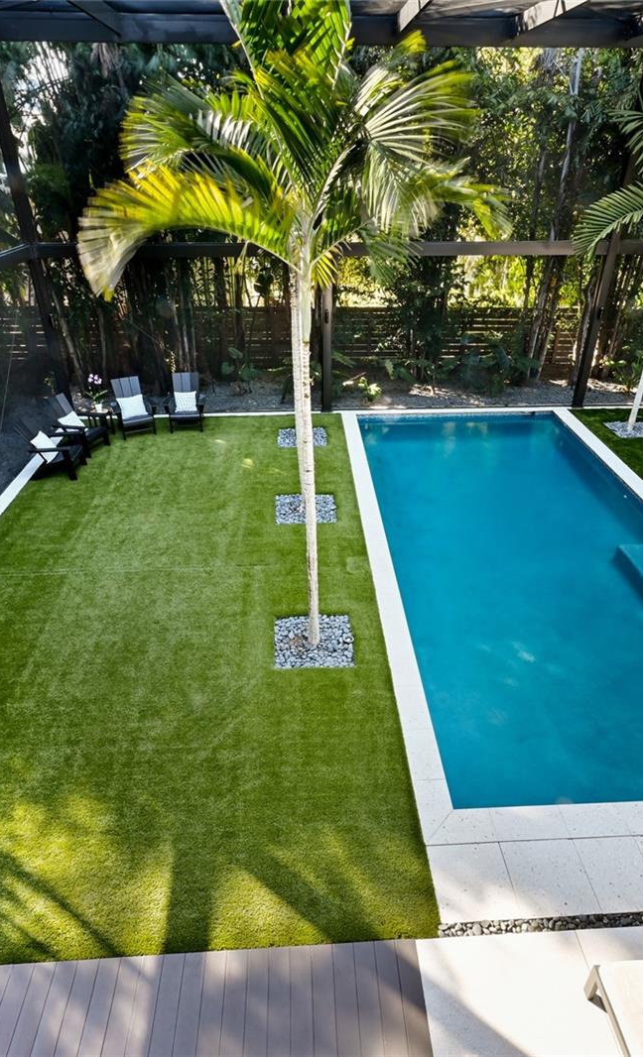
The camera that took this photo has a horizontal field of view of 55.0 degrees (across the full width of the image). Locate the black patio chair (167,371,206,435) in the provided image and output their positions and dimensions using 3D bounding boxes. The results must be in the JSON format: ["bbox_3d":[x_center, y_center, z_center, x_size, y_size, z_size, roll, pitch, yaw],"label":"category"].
[{"bbox_3d":[-2.708,-2.545,12.448,0.750,0.990,0.880,-2,31,-2],"label":"black patio chair"}]

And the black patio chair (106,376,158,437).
[{"bbox_3d":[-3.717,-2.381,12.194,0.700,0.970,0.800,-15,34,-22],"label":"black patio chair"}]

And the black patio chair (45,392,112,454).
[{"bbox_3d":[-4.542,-1.924,11.456,0.800,0.970,0.700,8,32,13],"label":"black patio chair"}]

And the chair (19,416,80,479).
[{"bbox_3d":[-4.608,-1.412,10.620,0.800,0.970,0.700,0,31,0],"label":"chair"}]

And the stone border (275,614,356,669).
[{"bbox_3d":[-0.089,1.275,7.046,0.875,0.060,0.851,-2,31,-2],"label":"stone border"}]

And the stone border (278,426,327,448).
[{"bbox_3d":[-0.367,-1.805,12.131,0.950,0.060,0.960,-2,31,-2],"label":"stone border"}]

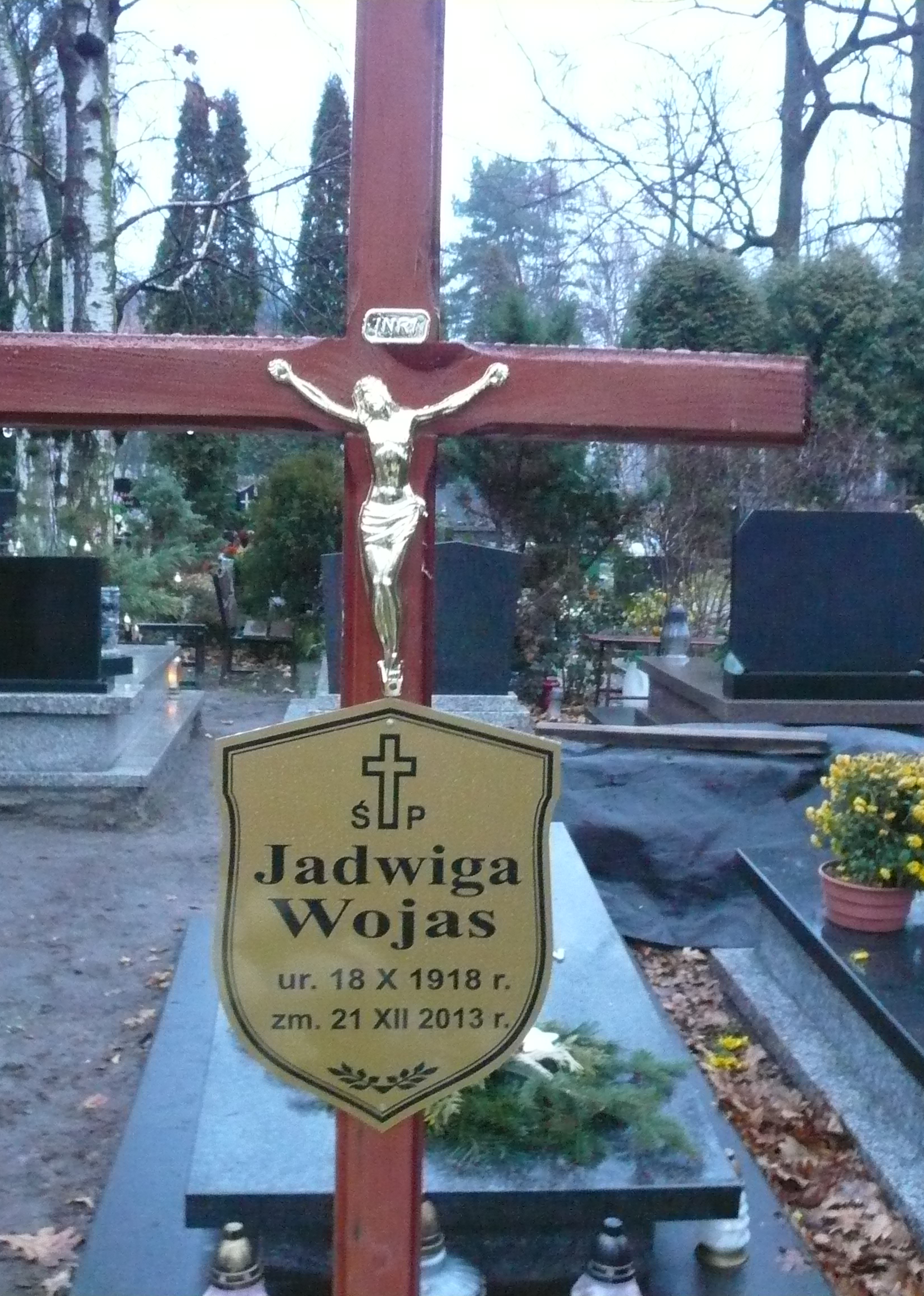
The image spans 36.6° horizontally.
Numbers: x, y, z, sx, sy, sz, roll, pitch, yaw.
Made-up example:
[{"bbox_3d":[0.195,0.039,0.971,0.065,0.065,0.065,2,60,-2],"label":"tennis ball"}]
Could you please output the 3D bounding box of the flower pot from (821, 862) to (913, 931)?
[{"bbox_3d":[0.909,0.564,3.151,0.211,0.118,0.211,1,7,0],"label":"flower pot"}]

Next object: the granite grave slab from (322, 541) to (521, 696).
[{"bbox_3d":[-0.163,-0.127,5.443,0.742,0.618,0.134,1,7,-4],"label":"granite grave slab"}]

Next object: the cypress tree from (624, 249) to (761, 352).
[{"bbox_3d":[3.461,-3.399,20.332,1.957,4.635,1.957,1,7,-4],"label":"cypress tree"}]

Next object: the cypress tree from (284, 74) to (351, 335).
[{"bbox_3d":[-2.330,-6.205,25.000,1.835,8.089,1.835,1,7,-5],"label":"cypress tree"}]

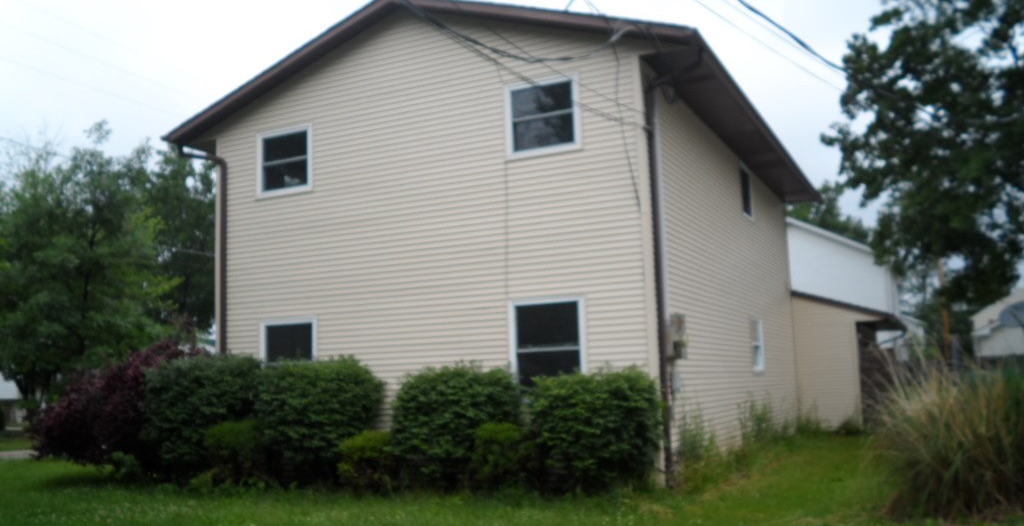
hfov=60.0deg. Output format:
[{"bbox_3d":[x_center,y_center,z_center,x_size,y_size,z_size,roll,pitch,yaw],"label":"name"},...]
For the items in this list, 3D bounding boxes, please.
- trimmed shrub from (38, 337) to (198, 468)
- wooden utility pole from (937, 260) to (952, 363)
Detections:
[{"bbox_3d":[-6.518,2.368,14.745,2.750,2.221,2.337,-5,-8,26],"label":"trimmed shrub"},{"bbox_3d":[20.014,2.436,41.305,0.270,7.600,0.270,-5,-8,26],"label":"wooden utility pole"}]

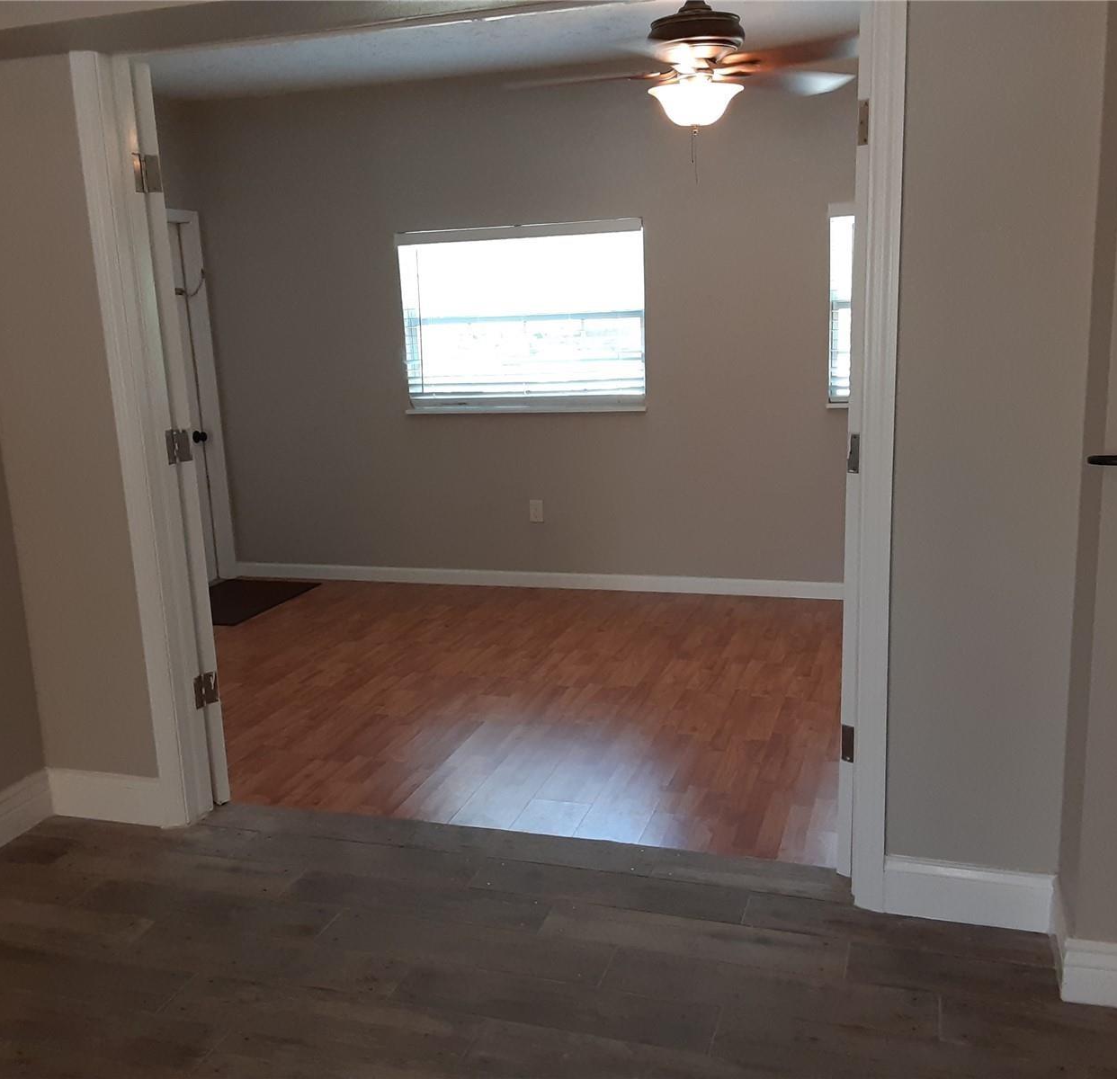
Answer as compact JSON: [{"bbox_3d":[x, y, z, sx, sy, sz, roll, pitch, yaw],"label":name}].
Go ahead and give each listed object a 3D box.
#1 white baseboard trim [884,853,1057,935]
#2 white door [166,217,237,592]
[{"bbox_3d":[0.917,0.791,2.521,0.352,0.142,0.018,2,13,17],"label":"white baseboard trim"},{"bbox_3d":[-2.103,-0.653,5.833,0.080,2.050,0.970,2,13,17],"label":"white door"}]

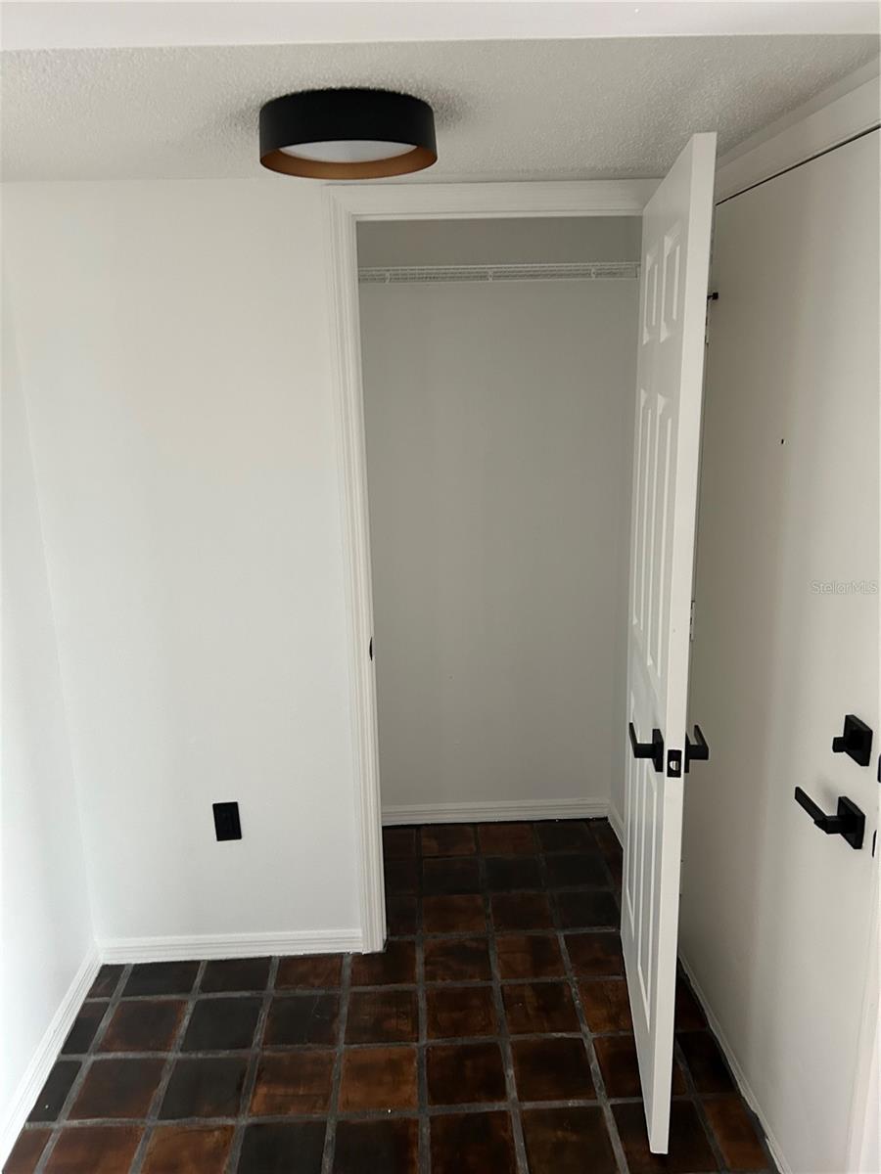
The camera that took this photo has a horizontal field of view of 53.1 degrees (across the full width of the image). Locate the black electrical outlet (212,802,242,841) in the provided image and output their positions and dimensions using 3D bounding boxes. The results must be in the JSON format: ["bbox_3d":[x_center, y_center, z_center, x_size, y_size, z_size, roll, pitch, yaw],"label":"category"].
[{"bbox_3d":[-0.608,0.673,2.519,0.070,0.116,0.008,-2,14,-2],"label":"black electrical outlet"}]

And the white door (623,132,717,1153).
[{"bbox_3d":[0.495,0.159,2.038,0.037,2.032,0.760,0,14,7],"label":"white door"}]

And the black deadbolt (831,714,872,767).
[{"bbox_3d":[0.690,0.262,1.501,0.050,0.065,0.065,-2,14,-2],"label":"black deadbolt"}]

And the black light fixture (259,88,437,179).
[{"bbox_3d":[-0.166,-0.818,1.607,0.318,0.078,0.318,-2,14,-2],"label":"black light fixture"}]

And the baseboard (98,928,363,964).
[{"bbox_3d":[-0.622,1.064,2.615,0.778,0.077,0.015,-2,14,-2],"label":"baseboard"}]

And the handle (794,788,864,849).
[{"bbox_3d":[0.691,0.401,1.580,0.056,0.064,0.156,-2,14,-2],"label":"handle"}]

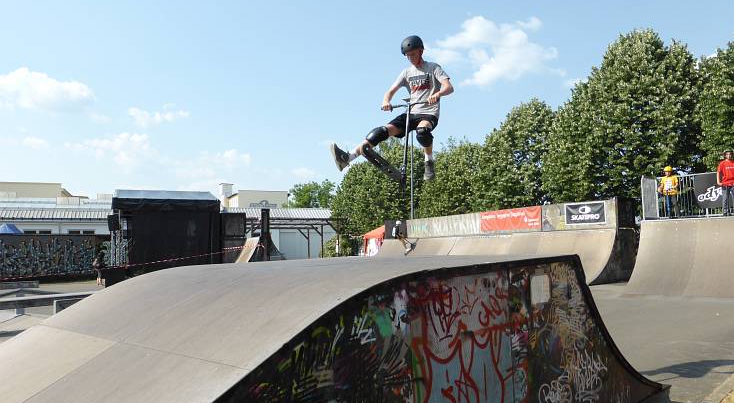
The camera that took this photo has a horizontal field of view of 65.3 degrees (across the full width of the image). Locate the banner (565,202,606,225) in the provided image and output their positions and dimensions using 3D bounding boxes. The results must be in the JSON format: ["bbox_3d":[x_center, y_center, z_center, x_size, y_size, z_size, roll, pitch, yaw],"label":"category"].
[{"bbox_3d":[8.271,0.469,21.707,0.040,0.781,1.825,1,-5,-30],"label":"banner"}]

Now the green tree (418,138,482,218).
[{"bbox_3d":[6.849,0.035,41.724,6.800,9.181,6.800,-1,-4,0],"label":"green tree"}]

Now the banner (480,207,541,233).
[{"bbox_3d":[6.249,0.827,25.146,0.040,0.945,3.707,1,-5,-30],"label":"banner"}]

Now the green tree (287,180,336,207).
[{"bbox_3d":[-6.805,2.321,72.252,7.200,9.900,7.000,-1,-4,0],"label":"green tree"}]

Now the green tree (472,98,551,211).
[{"bbox_3d":[10.071,-1.155,36.076,7.100,10.544,7.100,-1,-4,0],"label":"green tree"}]

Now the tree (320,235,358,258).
[{"bbox_3d":[-1.959,3.576,40.969,2.800,2.429,2.600,-1,-4,0],"label":"tree"}]

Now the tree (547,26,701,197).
[{"bbox_3d":[13.167,-2.721,30.356,7.700,12.652,7.700,-1,-4,0],"label":"tree"}]

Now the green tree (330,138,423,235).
[{"bbox_3d":[0.793,-0.001,48.276,7.800,10.535,7.600,-1,-4,0],"label":"green tree"}]

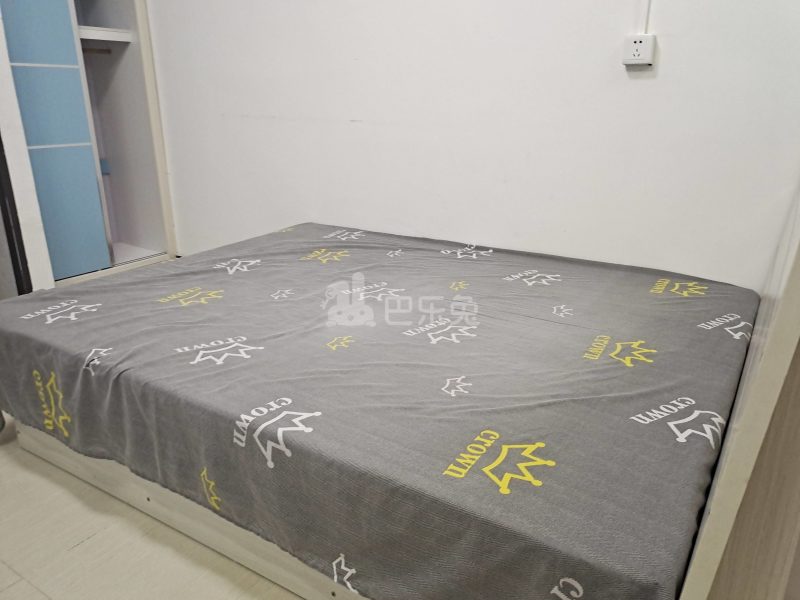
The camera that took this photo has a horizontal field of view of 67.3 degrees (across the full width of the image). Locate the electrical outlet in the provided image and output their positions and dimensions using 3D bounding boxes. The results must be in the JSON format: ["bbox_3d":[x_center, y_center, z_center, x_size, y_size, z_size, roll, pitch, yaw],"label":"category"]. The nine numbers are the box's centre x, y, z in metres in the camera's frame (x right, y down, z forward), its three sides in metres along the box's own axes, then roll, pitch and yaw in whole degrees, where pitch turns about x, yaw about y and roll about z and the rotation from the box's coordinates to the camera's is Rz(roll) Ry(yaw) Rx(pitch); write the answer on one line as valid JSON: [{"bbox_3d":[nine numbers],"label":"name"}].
[{"bbox_3d":[0.762,-0.792,1.908,0.087,0.087,0.037,12,22,32],"label":"electrical outlet"}]

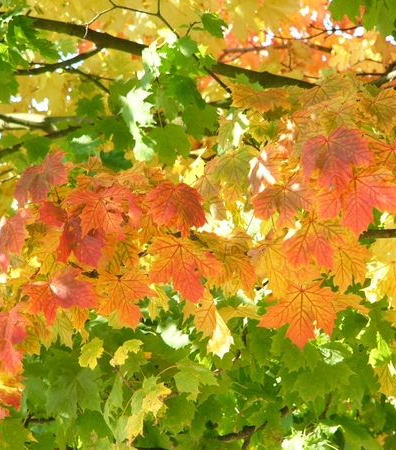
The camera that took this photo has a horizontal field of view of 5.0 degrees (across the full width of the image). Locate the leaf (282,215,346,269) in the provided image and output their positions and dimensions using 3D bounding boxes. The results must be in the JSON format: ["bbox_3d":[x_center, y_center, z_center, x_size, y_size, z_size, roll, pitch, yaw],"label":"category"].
[{"bbox_3d":[0.204,0.029,8.000,0.112,0.098,0.030,0,-25,0],"label":"leaf"}]

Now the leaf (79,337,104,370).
[{"bbox_3d":[-0.186,0.223,8.000,0.046,0.056,0.030,0,-15,-15],"label":"leaf"}]

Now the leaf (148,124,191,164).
[{"bbox_3d":[-0.050,-0.144,8.100,0.074,0.074,0.035,0,-15,0],"label":"leaf"}]

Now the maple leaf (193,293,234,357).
[{"bbox_3d":[0.027,0.174,8.000,0.075,0.109,0.045,-14,-12,-13],"label":"maple leaf"}]

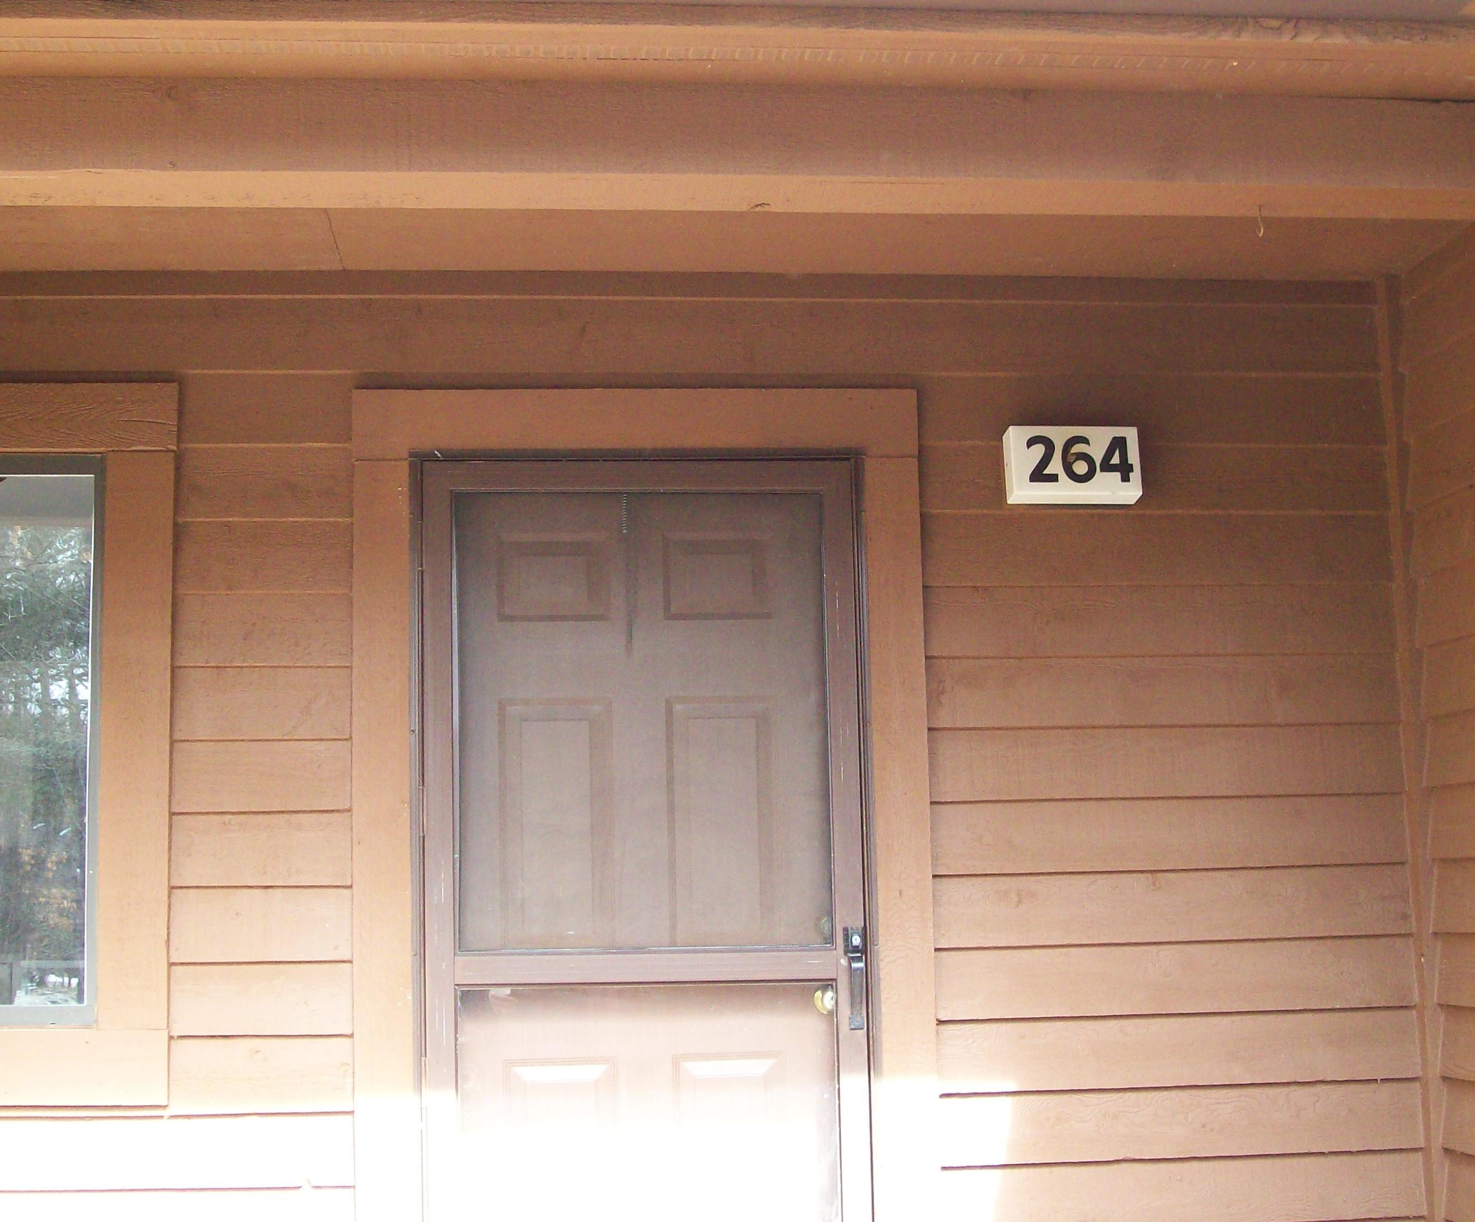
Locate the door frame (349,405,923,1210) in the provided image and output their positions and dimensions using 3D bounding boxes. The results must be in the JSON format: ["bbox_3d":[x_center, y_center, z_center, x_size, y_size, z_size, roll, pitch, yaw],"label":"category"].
[{"bbox_3d":[-0.187,0.642,4.316,1.166,2.202,0.130,0,-7,-6],"label":"door frame"}]

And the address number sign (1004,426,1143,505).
[{"bbox_3d":[0.701,-0.305,4.435,0.268,0.141,0.075,0,-12,-6],"label":"address number sign"}]

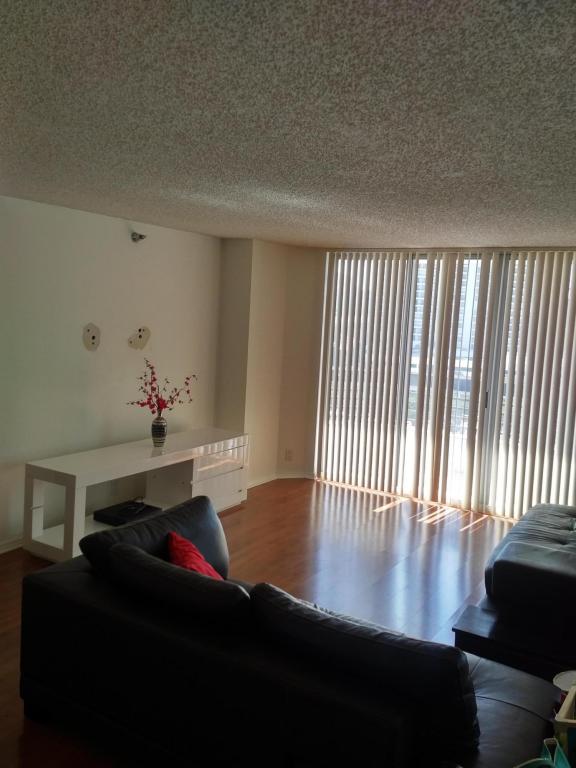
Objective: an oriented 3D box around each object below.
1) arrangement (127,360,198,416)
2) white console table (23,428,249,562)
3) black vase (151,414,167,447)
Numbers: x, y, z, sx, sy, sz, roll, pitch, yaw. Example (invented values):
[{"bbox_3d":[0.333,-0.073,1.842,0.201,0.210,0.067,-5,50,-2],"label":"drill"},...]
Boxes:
[{"bbox_3d":[-1.031,0.030,4.923,0.420,0.481,0.500,7,8,32],"label":"arrangement"},{"bbox_3d":[-1.122,0.826,4.950,0.537,0.624,1.934,7,8,32],"label":"white console table"},{"bbox_3d":[-1.070,0.383,4.963,0.127,0.259,0.127,3,7,0],"label":"black vase"}]

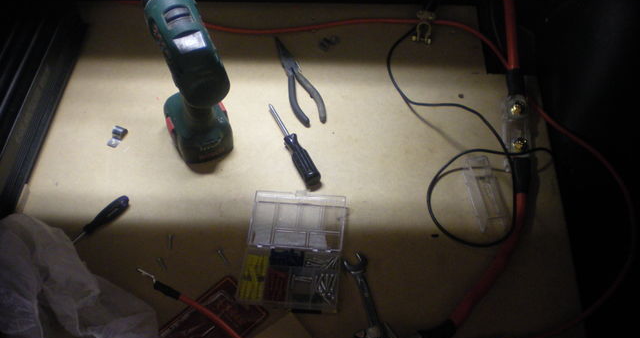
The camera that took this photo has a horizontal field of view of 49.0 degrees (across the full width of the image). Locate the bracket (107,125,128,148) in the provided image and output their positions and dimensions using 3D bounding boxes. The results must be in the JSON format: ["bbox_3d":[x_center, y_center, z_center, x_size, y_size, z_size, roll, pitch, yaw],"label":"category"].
[{"bbox_3d":[-0.285,-0.044,0.991,0.018,0.014,0.035,32,59,25],"label":"bracket"}]

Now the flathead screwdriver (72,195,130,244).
[{"bbox_3d":[-0.299,0.085,0.883,0.022,0.022,0.155,31,59,24],"label":"flathead screwdriver"}]

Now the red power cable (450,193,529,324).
[{"bbox_3d":[0.211,0.104,0.841,0.030,0.025,0.224,24,56,20],"label":"red power cable"}]

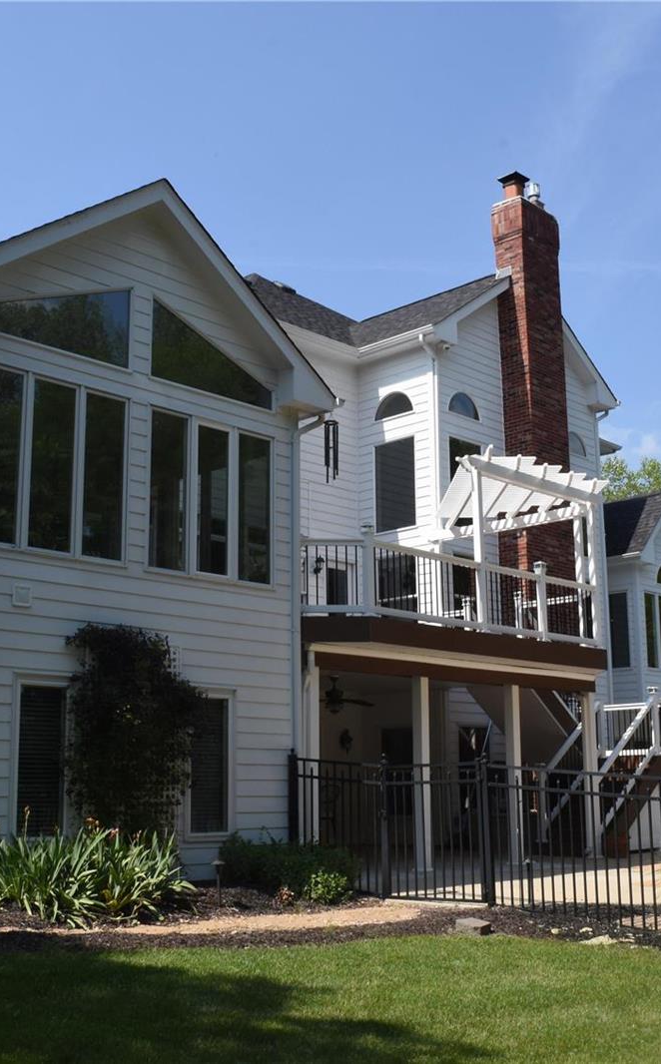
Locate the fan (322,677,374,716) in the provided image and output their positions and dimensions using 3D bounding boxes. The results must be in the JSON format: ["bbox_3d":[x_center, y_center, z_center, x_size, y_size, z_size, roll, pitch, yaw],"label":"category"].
[{"bbox_3d":[0.065,2.421,17.826,1.306,0.573,1.306,-11,-16,43],"label":"fan"}]

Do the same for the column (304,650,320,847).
[{"bbox_3d":[-0.220,2.731,14.187,0.166,2.593,0.166,-11,-16,43],"label":"column"}]

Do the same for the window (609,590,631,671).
[{"bbox_3d":[6.615,2.305,27.710,0.724,1.749,0.121,-11,-16,43],"label":"window"}]

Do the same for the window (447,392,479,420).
[{"bbox_3d":[2.435,-2.289,21.776,0.111,0.482,0.945,-11,-16,43],"label":"window"}]

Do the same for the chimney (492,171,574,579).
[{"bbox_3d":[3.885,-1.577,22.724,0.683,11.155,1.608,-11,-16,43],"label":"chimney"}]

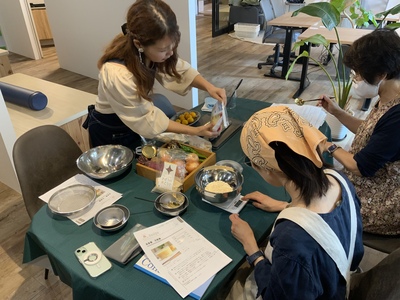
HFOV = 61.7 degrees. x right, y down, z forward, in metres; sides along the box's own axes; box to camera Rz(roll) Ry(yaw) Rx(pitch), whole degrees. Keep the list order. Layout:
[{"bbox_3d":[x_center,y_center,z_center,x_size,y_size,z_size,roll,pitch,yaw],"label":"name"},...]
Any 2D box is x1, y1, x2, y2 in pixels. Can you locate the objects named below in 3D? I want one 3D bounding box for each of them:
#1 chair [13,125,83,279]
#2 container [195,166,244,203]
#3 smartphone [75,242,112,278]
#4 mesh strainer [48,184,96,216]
[{"bbox_3d":[-0.606,0.303,1.792,0.530,0.850,0.460,14,34,24],"label":"chair"},{"bbox_3d":[0.077,0.147,1.370,0.199,0.082,0.199,-2,31,0],"label":"container"},{"bbox_3d":[-0.360,0.368,1.130,0.074,0.010,0.150,-25,38,-33],"label":"smartphone"},{"bbox_3d":[-0.514,0.210,1.370,0.187,0.040,0.187,-2,31,0],"label":"mesh strainer"}]

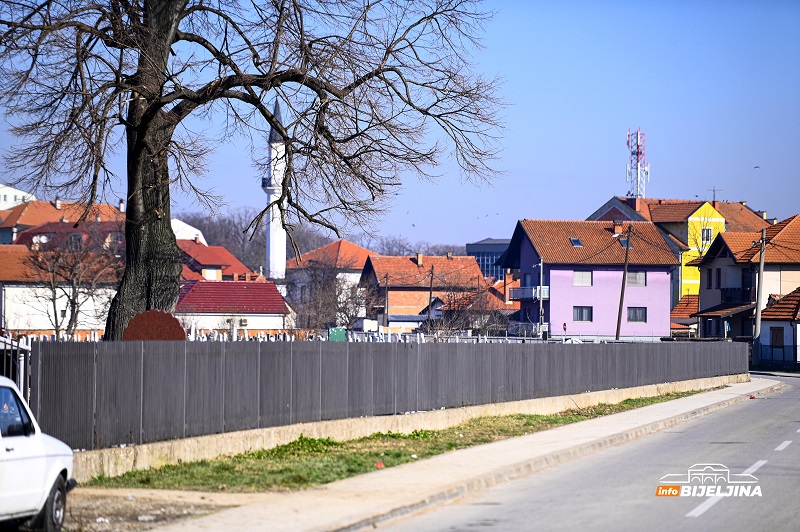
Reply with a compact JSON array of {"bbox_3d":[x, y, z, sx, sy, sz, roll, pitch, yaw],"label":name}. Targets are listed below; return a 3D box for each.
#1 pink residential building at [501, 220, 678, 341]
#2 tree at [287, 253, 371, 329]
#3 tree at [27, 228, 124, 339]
[{"bbox_3d":[16.093,1.770,277.147,12.000,11.200,11.200,0,-1,-17],"label":"pink residential building"},{"bbox_3d":[-5.397,2.777,243.004,6.640,7.740,6.000,0,-1,0],"label":"tree"},{"bbox_3d":[-17.693,1.482,175.015,5.650,7.260,5.200,0,-1,0],"label":"tree"}]

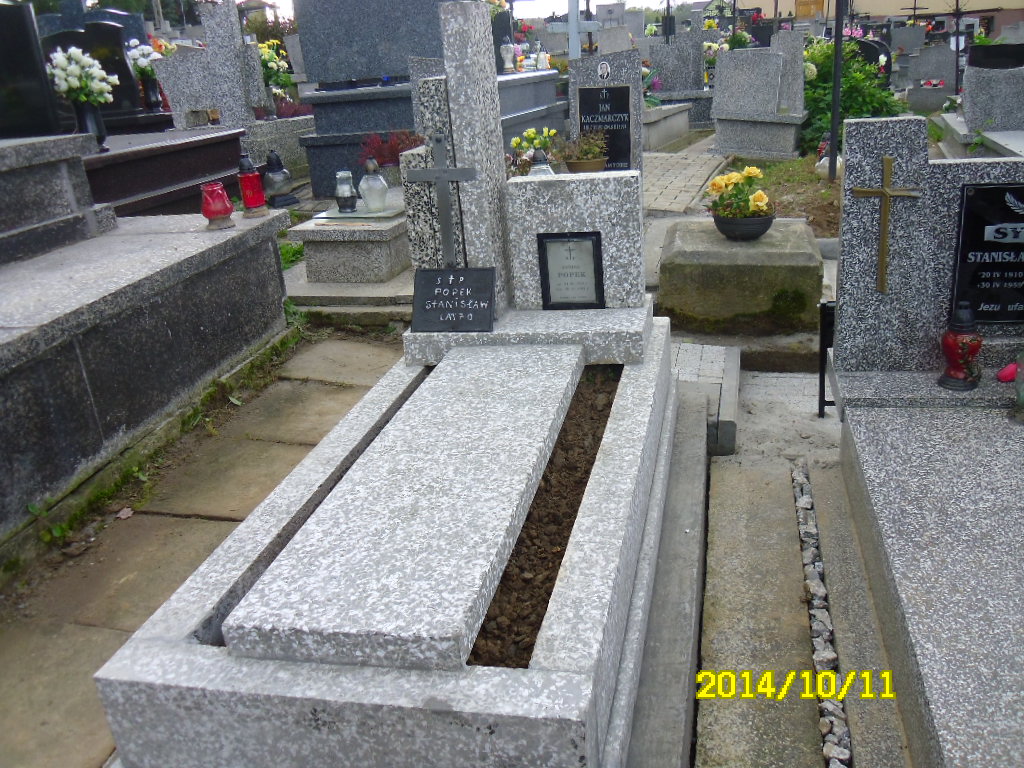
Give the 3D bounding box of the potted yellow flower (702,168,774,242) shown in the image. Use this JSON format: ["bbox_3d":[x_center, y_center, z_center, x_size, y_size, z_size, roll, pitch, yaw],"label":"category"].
[{"bbox_3d":[1.111,-0.882,4.481,0.330,0.320,0.300,1,22,15],"label":"potted yellow flower"}]

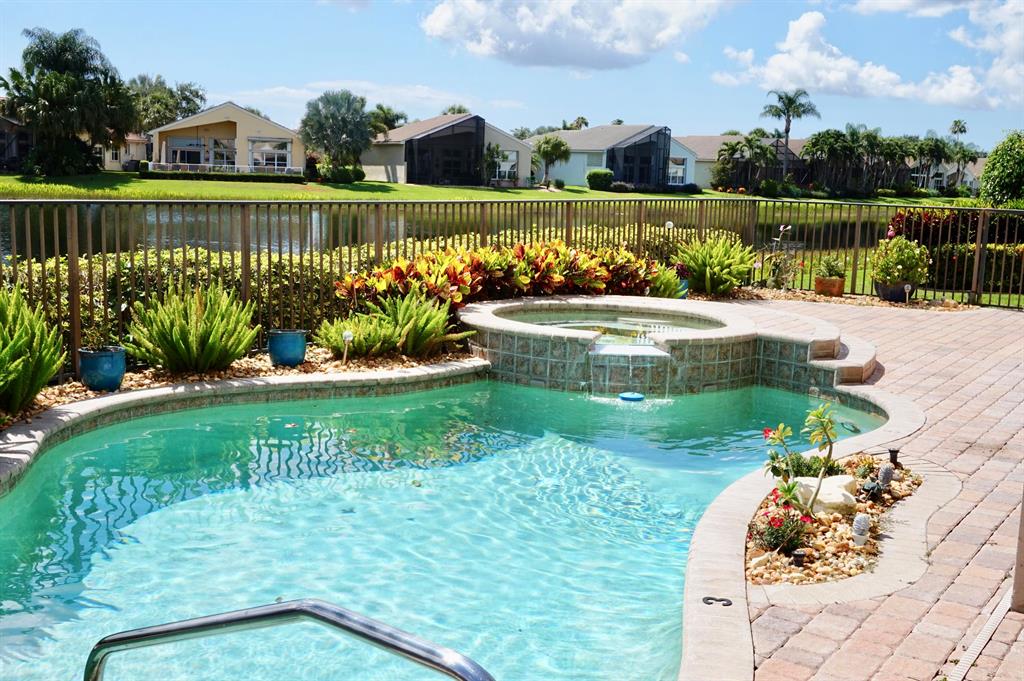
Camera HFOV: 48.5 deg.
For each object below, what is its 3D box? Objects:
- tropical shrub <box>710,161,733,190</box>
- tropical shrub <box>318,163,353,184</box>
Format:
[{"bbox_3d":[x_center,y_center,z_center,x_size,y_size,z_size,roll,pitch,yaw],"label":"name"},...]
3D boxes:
[{"bbox_3d":[19.914,-15.732,108.060,1.990,2.700,1.990,3,9,10],"label":"tropical shrub"},{"bbox_3d":[-10.558,-10.010,68.000,2.034,1.261,1.800,1,9,-9],"label":"tropical shrub"}]

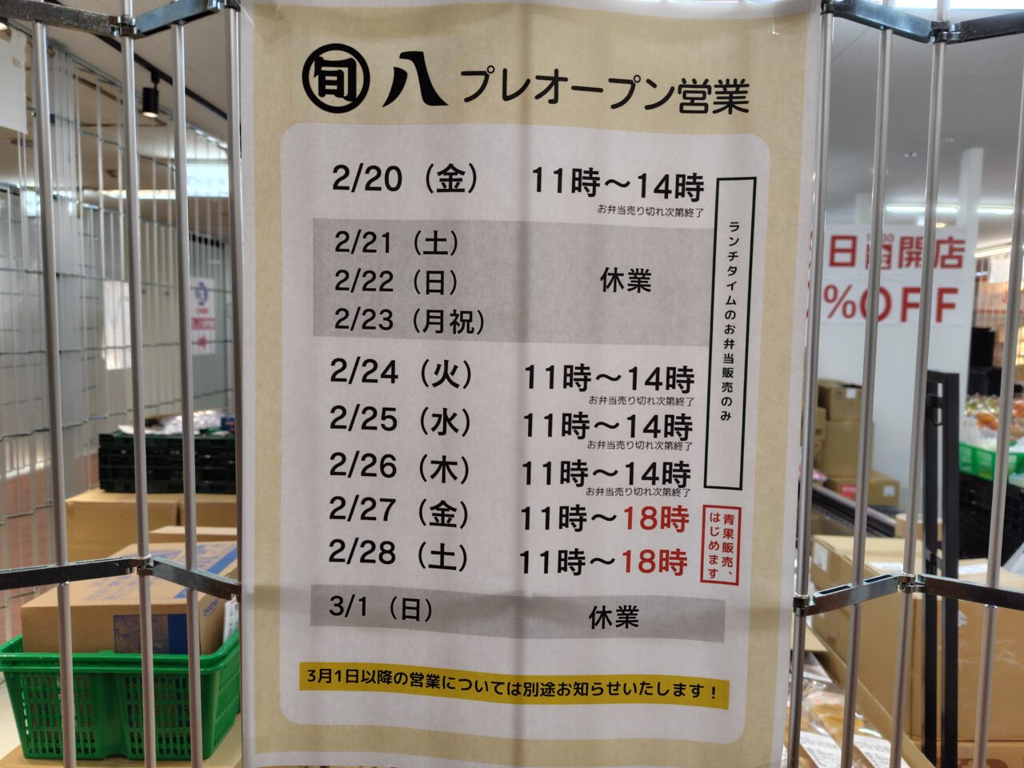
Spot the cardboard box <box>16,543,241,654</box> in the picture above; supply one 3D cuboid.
[{"bbox_3d":[-0.733,0.513,1.431,0.310,0.251,0.391,-1,3,-3],"label":"cardboard box"}]

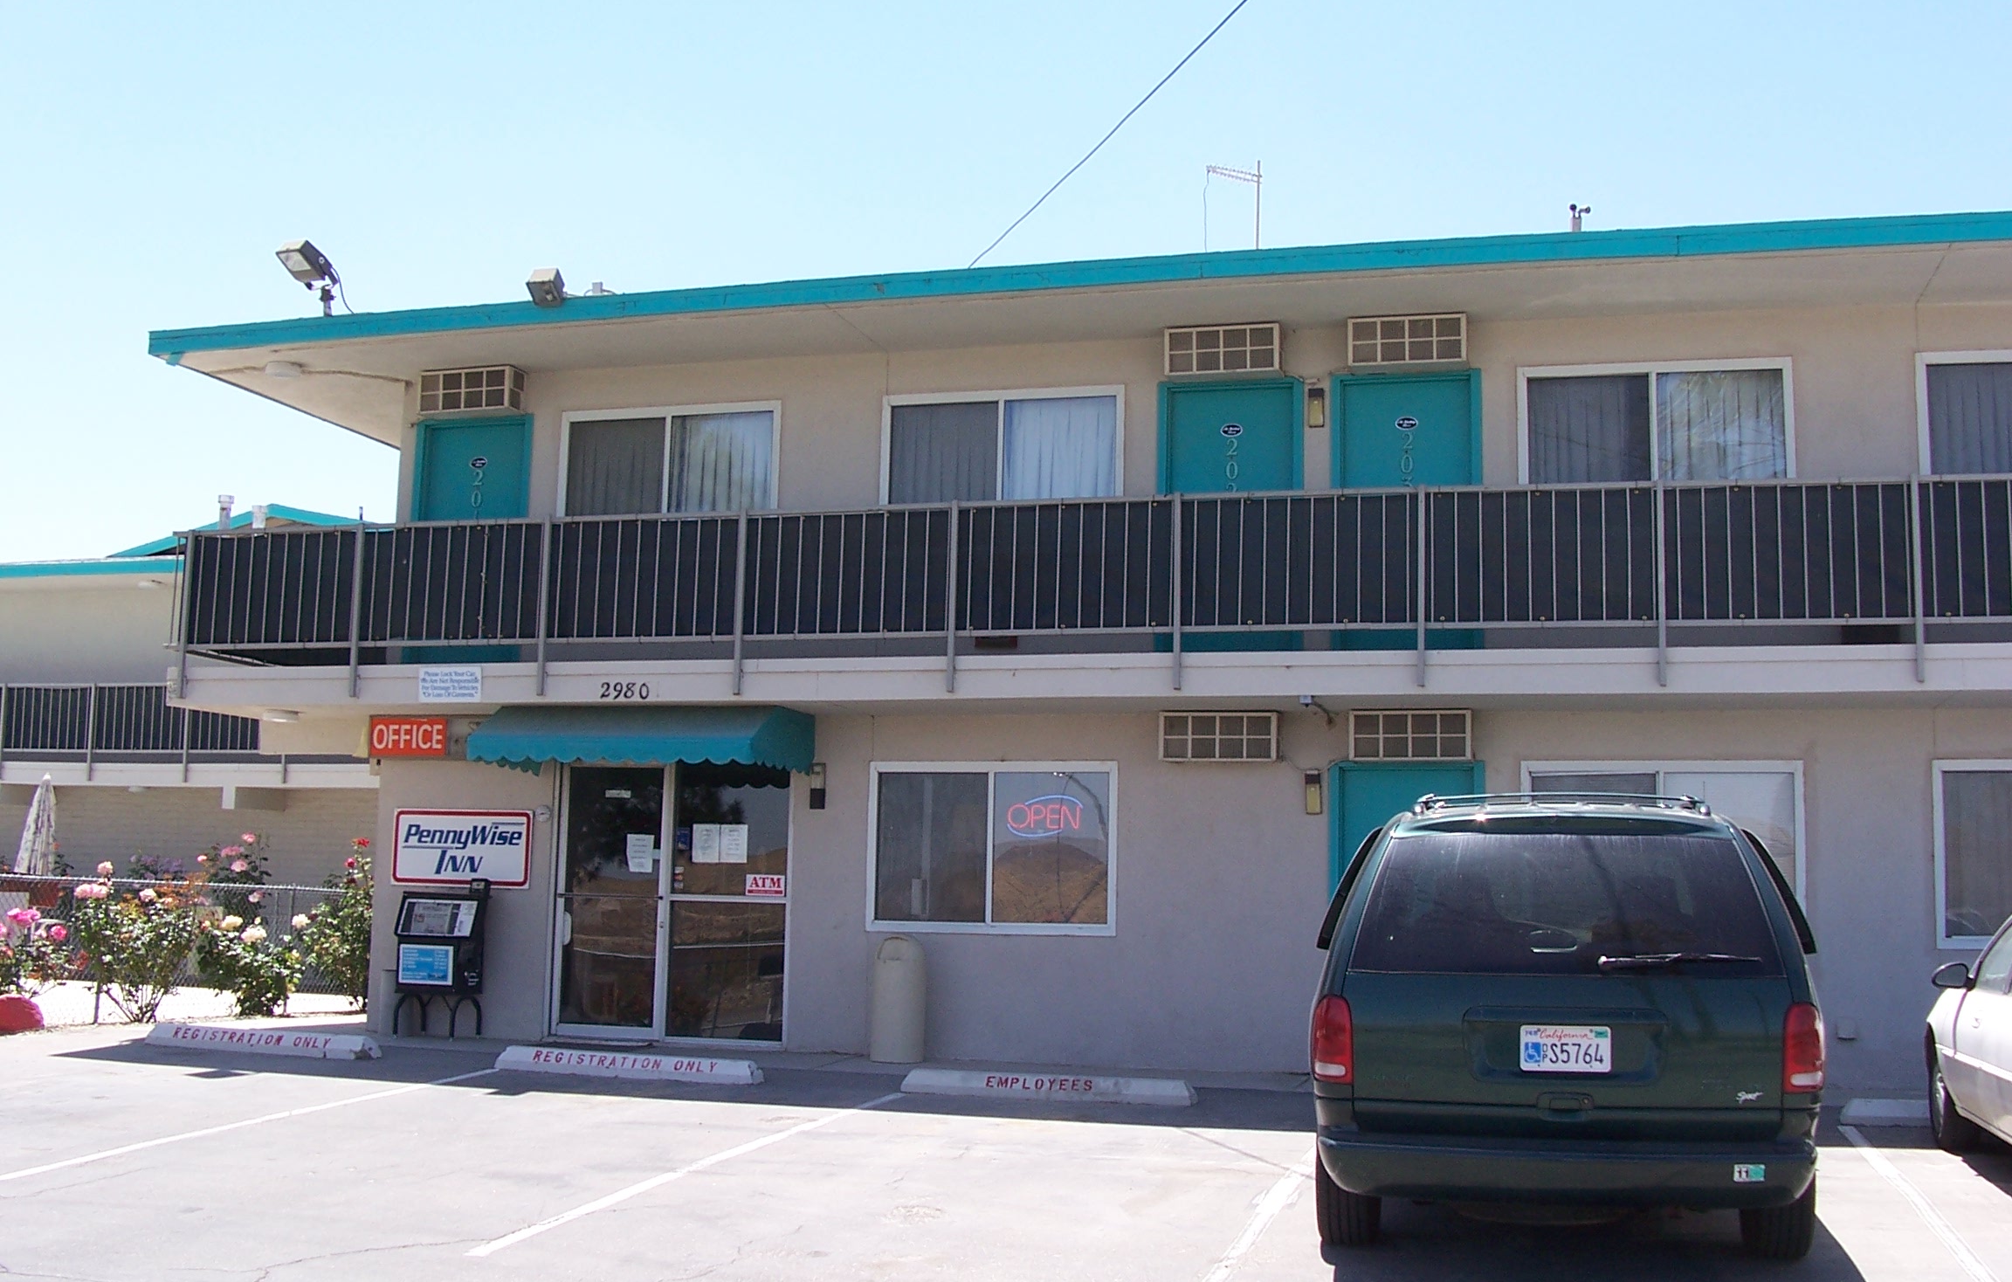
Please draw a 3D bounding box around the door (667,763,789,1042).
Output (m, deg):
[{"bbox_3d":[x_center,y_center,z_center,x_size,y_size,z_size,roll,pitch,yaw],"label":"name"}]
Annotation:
[{"bbox_3d":[-2.085,1.953,15.146,0.989,2.076,0.070,-1,-8,15],"label":"door"}]

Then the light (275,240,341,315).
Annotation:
[{"bbox_3d":[-5.251,-2.741,15.324,0.360,0.500,0.340,7,-9,-37],"label":"light"}]

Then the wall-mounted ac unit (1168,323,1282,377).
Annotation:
[{"bbox_3d":[1.598,-2.085,14.840,0.837,0.348,0.270,-1,-8,14],"label":"wall-mounted ac unit"}]

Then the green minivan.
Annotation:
[{"bbox_3d":[2.552,1.641,9.372,1.950,1.770,4.950,-2,-6,15],"label":"green minivan"}]

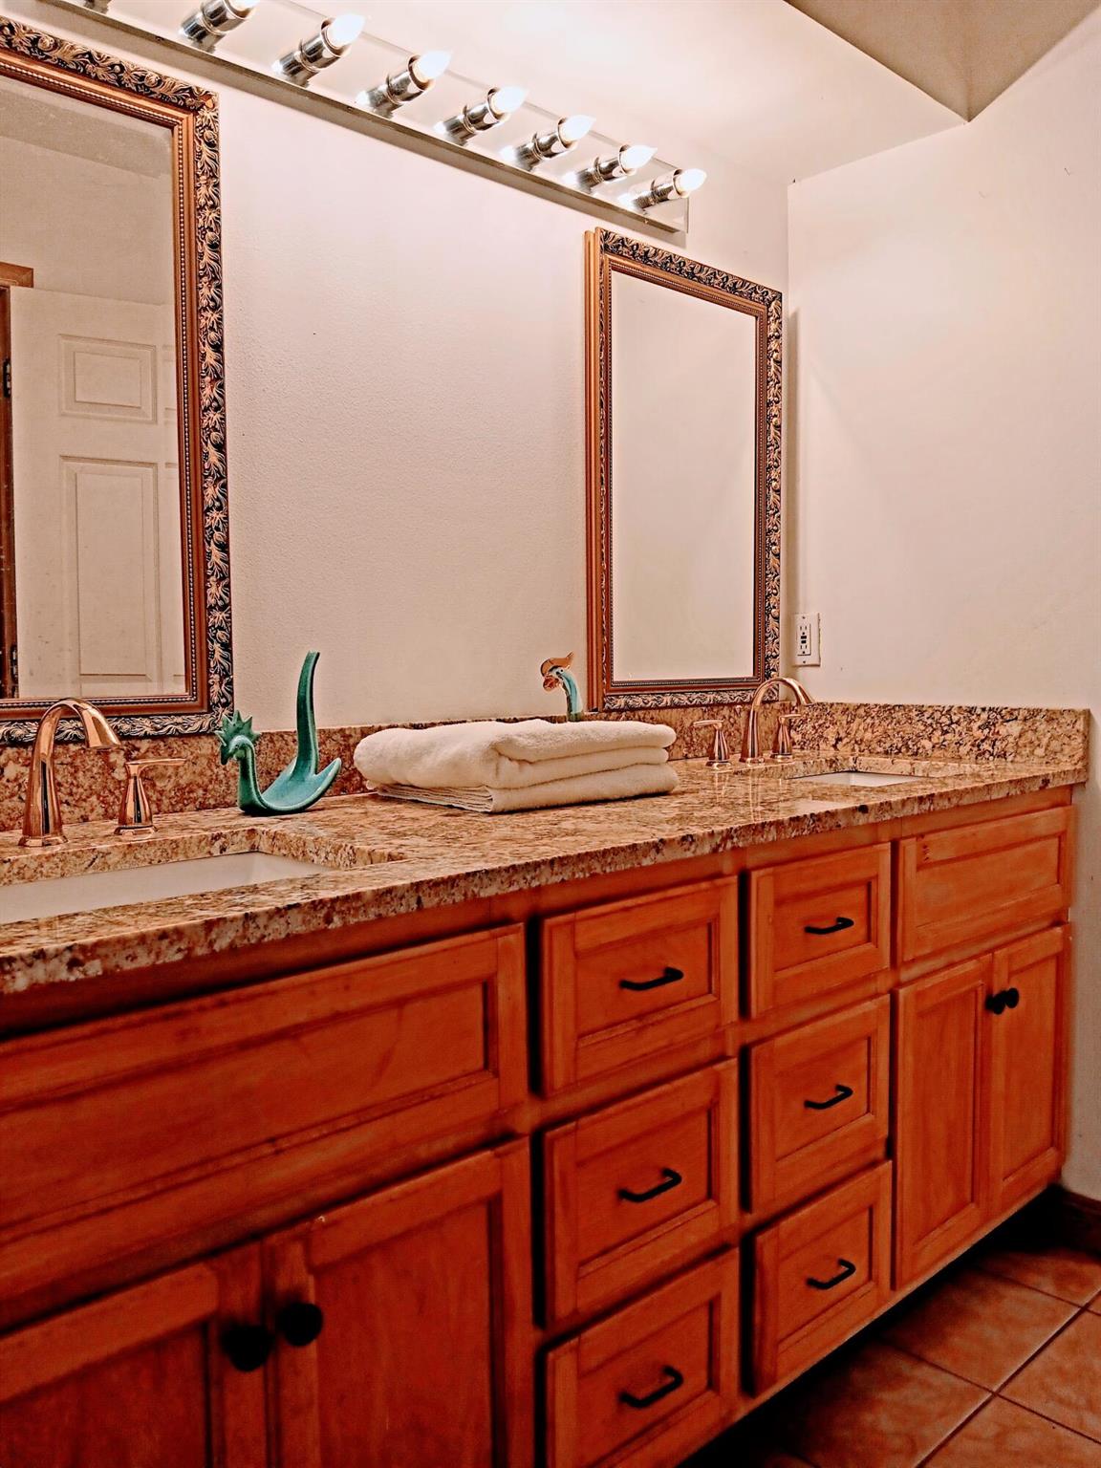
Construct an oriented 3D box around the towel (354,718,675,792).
[{"bbox_3d":[-0.047,0.024,1.668,0.400,0.075,0.295,-4,5,-42],"label":"towel"}]

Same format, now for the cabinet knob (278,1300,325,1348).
[{"bbox_3d":[-0.209,0.496,0.926,0.034,0.034,0.028,-4,5,-42],"label":"cabinet knob"}]

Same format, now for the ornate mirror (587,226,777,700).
[{"bbox_3d":[0.282,-0.484,2.186,0.540,0.857,0.040,-4,5,-42],"label":"ornate mirror"}]

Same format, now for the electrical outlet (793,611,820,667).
[{"bbox_3d":[0.559,-0.205,2.397,0.010,0.115,0.073,-4,5,-42],"label":"electrical outlet"}]

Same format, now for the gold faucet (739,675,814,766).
[{"bbox_3d":[0.424,-0.025,2.065,0.056,0.164,0.178,-3,5,-36],"label":"gold faucet"}]

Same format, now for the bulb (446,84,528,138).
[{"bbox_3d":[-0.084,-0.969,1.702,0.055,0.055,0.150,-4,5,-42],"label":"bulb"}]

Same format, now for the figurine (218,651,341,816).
[{"bbox_3d":[-0.380,-0.003,1.499,0.105,0.213,0.165,2,5,40],"label":"figurine"}]

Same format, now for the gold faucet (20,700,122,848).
[{"bbox_3d":[-0.526,0.043,1.206,0.178,0.164,0.056,3,5,42],"label":"gold faucet"}]

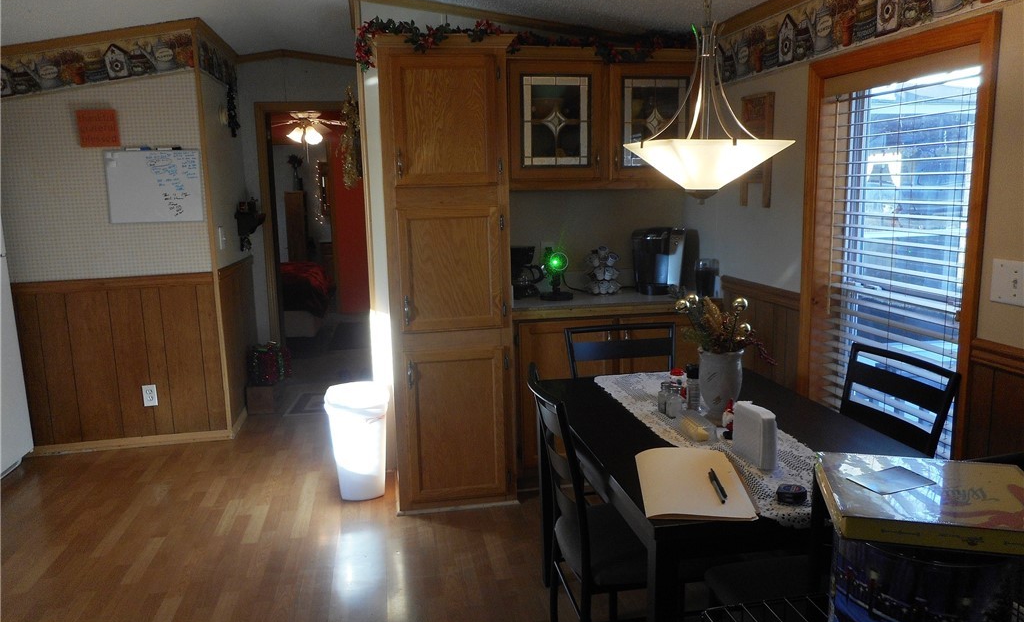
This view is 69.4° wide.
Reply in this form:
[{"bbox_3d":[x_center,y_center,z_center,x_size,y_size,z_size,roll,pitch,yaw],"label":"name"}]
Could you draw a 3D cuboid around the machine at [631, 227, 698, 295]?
[{"bbox_3d":[0.779,-0.261,3.793,0.255,0.326,0.310,3,10,21],"label":"machine"}]

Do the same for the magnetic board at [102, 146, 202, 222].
[{"bbox_3d":[-1.945,-0.679,4.025,0.485,0.396,0.018,-3,10,-10],"label":"magnetic board"}]

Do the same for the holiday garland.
[{"bbox_3d":[0.139,-1.142,3.216,1.613,0.213,0.403,-3,10,-10],"label":"holiday garland"}]

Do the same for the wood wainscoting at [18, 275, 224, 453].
[{"bbox_3d":[-2.186,0.305,4.143,1.063,0.985,0.030,-3,10,-10],"label":"wood wainscoting"}]

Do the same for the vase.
[{"bbox_3d":[0.593,0.211,2.096,0.138,0.213,0.138,-3,10,-10],"label":"vase"}]

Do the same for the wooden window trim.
[{"bbox_3d":[1.262,-0.121,2.489,0.100,1.500,0.865,-3,10,-11],"label":"wooden window trim"}]

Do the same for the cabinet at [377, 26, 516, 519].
[{"bbox_3d":[-0.308,-0.161,3.480,0.583,2.042,0.655,-3,10,-10],"label":"cabinet"}]

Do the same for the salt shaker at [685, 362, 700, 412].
[{"bbox_3d":[0.536,0.223,2.221,0.048,0.144,0.047,-3,10,-10],"label":"salt shaker"}]

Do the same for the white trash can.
[{"bbox_3d":[-0.722,0.621,3.515,0.295,0.510,0.360,-3,10,-11],"label":"white trash can"}]

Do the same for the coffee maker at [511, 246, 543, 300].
[{"bbox_3d":[0.049,-0.195,3.719,0.230,0.250,0.180,-1,9,-1],"label":"coffee maker"}]

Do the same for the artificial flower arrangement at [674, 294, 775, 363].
[{"bbox_3d":[0.594,0.046,2.068,0.294,0.202,0.240,-3,10,-10],"label":"artificial flower arrangement"}]

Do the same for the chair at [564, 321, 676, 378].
[{"bbox_3d":[0.460,0.541,2.613,0.442,0.914,0.490,-3,10,-10],"label":"chair"}]

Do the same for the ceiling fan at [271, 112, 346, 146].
[{"bbox_3d":[-1.909,-1.720,6.867,1.180,0.370,1.180,-3,10,-11],"label":"ceiling fan"}]

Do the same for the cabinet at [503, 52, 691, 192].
[{"bbox_3d":[0.412,-0.921,3.614,1.020,0.643,0.322,-3,10,-11],"label":"cabinet"}]

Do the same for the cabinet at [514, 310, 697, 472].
[{"bbox_3d":[0.459,0.358,3.749,1.030,0.867,0.536,-3,10,-11],"label":"cabinet"}]

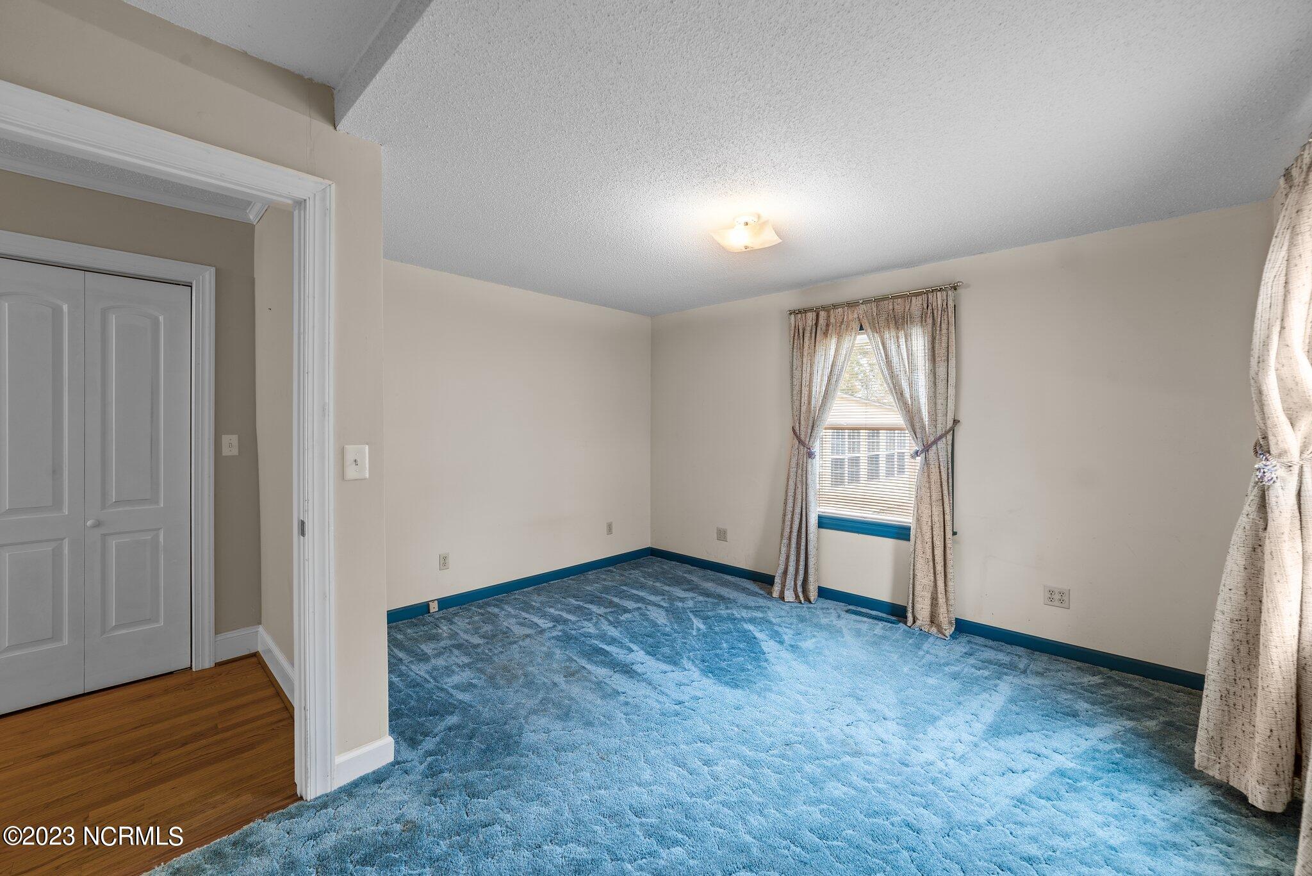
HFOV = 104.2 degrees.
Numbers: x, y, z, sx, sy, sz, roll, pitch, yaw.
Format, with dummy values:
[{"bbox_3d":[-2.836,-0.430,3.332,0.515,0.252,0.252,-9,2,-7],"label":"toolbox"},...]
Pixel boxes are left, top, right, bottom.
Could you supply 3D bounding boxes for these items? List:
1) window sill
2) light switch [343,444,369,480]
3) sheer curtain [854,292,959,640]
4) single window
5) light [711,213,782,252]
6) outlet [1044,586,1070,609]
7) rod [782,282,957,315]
[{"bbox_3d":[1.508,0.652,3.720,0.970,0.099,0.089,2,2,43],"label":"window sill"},{"bbox_3d":[-1.109,0.091,1.890,0.010,0.125,0.081,2,2,43],"label":"light switch"},{"bbox_3d":[1.677,0.156,3.471,0.639,2.218,0.148,2,2,43],"label":"sheer curtain"},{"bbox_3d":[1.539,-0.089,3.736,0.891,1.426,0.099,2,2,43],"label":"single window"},{"bbox_3d":[0.478,-1.081,2.645,0.307,0.117,0.307,1,2,33],"label":"light"},{"bbox_3d":[2.343,0.931,2.980,0.117,0.115,0.008,2,2,43],"label":"outlet"},{"bbox_3d":[1.491,-0.983,3.633,1.218,0.044,0.079,2,2,43],"label":"rod"}]

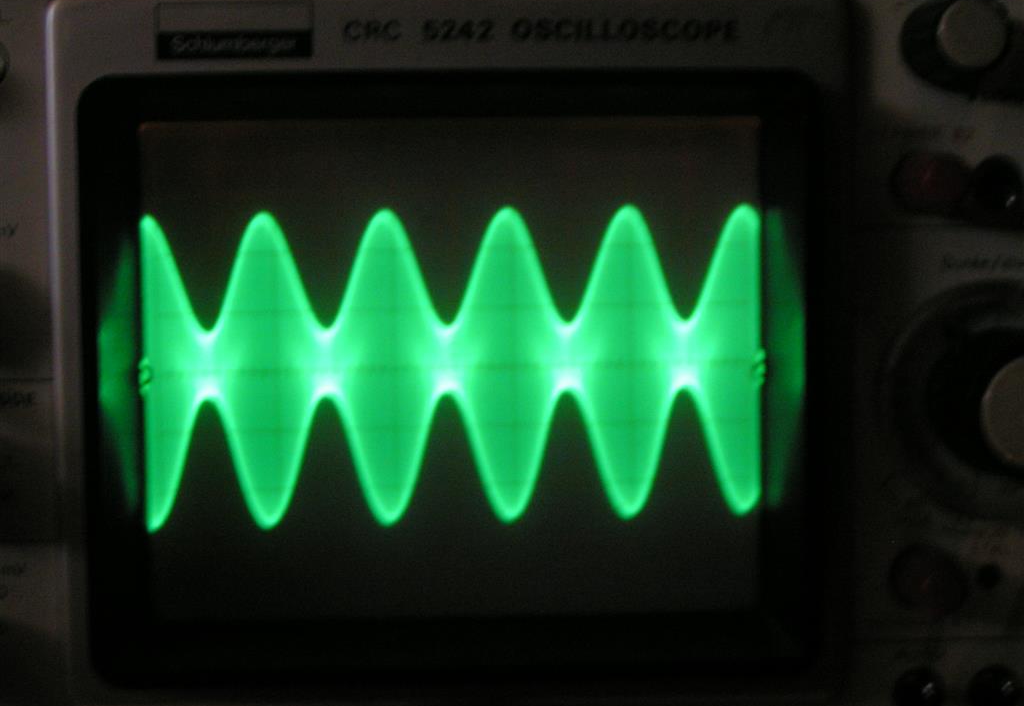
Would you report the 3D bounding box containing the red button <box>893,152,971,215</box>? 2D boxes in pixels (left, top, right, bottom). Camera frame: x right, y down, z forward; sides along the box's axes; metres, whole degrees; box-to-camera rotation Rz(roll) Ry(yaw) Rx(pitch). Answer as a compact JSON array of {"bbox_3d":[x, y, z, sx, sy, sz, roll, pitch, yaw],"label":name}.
[{"bbox_3d":[0.066,-0.027,0.292,0.010,0.010,0.009,-1,5,-1],"label":"red button"}]

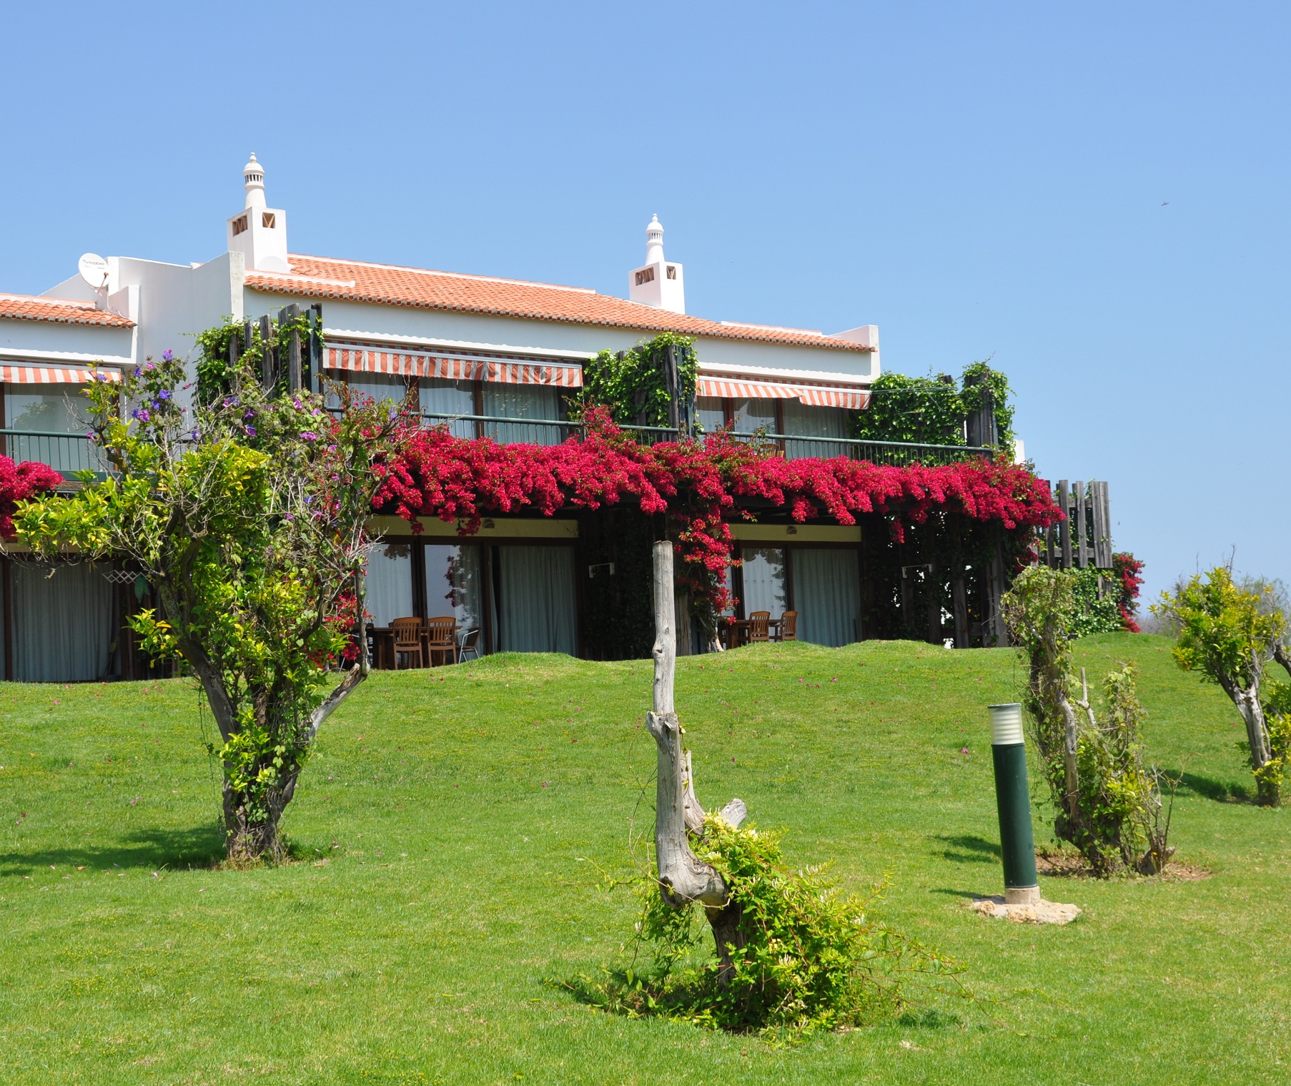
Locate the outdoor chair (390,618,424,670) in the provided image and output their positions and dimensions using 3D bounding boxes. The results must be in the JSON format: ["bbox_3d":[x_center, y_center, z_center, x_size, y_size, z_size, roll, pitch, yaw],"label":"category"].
[{"bbox_3d":[-3.704,1.576,26.511,0.540,0.900,0.580,0,-5,-38],"label":"outdoor chair"}]

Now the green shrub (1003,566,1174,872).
[{"bbox_3d":[2.398,0.916,9.675,0.778,1.639,0.700,-3,-4,0],"label":"green shrub"}]

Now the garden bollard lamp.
[{"bbox_3d":[1.788,1.260,8.591,0.158,0.964,0.158,-4,-4,0],"label":"garden bollard lamp"}]

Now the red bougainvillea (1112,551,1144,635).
[{"bbox_3d":[9.761,1.107,36.000,0.750,1.800,0.800,0,-5,-38],"label":"red bougainvillea"}]

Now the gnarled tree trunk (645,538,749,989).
[{"bbox_3d":[0.207,0.890,6.813,0.366,1.775,0.360,-3,-4,0],"label":"gnarled tree trunk"}]

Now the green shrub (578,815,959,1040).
[{"bbox_3d":[0.458,1.383,6.780,1.340,0.766,1.000,-3,-4,0],"label":"green shrub"}]

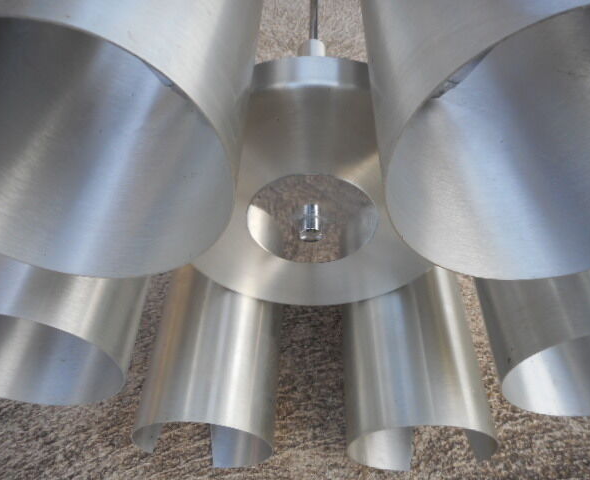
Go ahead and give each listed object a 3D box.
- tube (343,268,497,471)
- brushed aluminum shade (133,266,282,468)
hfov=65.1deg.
[{"bbox_3d":[0.088,0.069,0.381,0.100,0.095,0.200,-23,43,27],"label":"tube"},{"bbox_3d":[-0.060,0.070,0.391,0.100,0.095,0.200,23,45,-22],"label":"brushed aluminum shade"}]

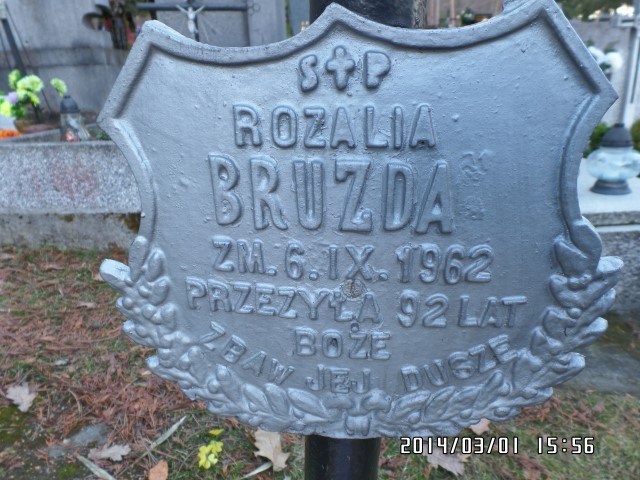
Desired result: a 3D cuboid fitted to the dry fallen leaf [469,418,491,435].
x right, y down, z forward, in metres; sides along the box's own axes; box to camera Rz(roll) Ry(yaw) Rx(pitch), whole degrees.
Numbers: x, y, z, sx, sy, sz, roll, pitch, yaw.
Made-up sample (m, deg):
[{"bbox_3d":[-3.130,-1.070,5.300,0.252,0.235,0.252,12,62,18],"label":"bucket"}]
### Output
[{"bbox_3d":[0.308,0.354,0.815,0.048,0.012,0.038,-8,19,-27],"label":"dry fallen leaf"}]

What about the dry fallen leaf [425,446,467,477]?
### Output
[{"bbox_3d":[0.214,0.375,0.734,0.074,0.018,0.050,13,21,32],"label":"dry fallen leaf"}]

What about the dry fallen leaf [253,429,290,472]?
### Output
[{"bbox_3d":[-0.091,0.363,0.755,0.056,0.015,0.121,-6,19,-21],"label":"dry fallen leaf"}]

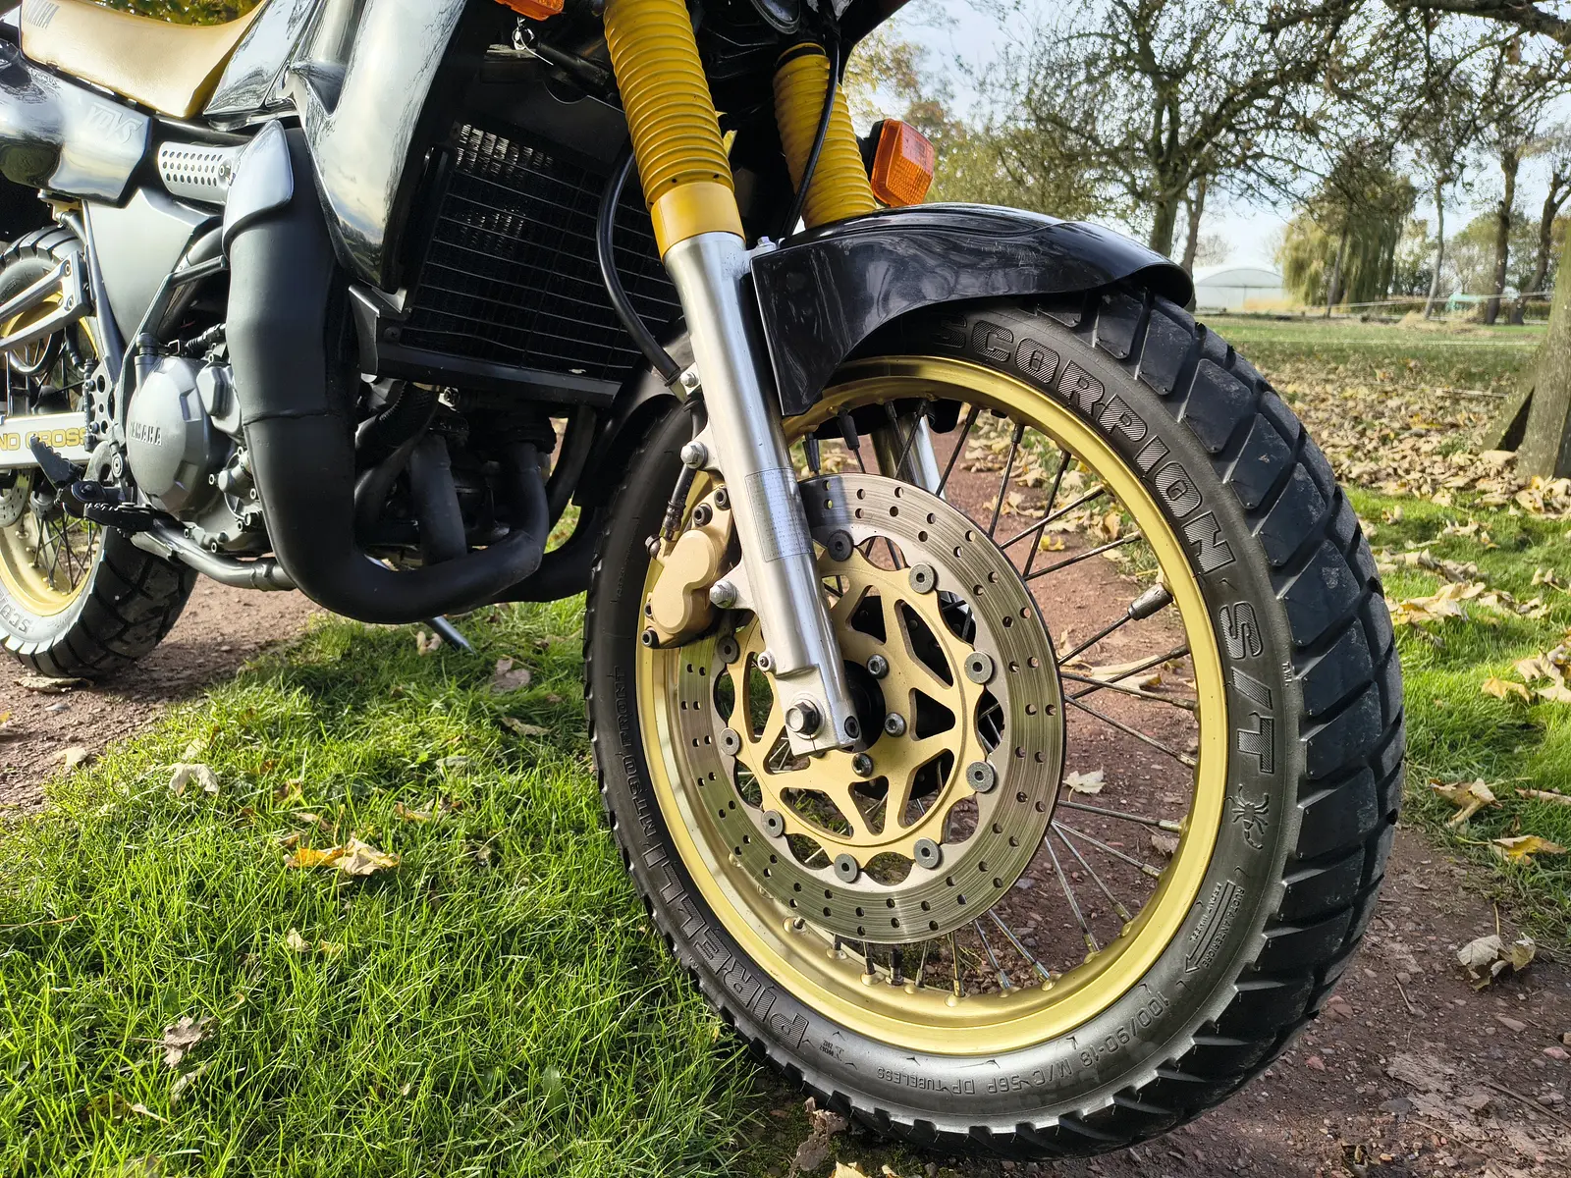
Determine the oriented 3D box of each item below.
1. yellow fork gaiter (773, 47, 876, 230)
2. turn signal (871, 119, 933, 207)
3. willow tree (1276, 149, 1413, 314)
[{"bbox_3d":[0.033,-0.359,0.916,0.063,0.208,0.063,-19,-9,39],"label":"yellow fork gaiter"},{"bbox_3d":[0.105,-0.407,1.053,0.044,0.071,0.080,13,9,28],"label":"turn signal"},{"bbox_3d":[32.592,-20.737,63.227,7.233,8.579,7.233,10,18,24],"label":"willow tree"}]

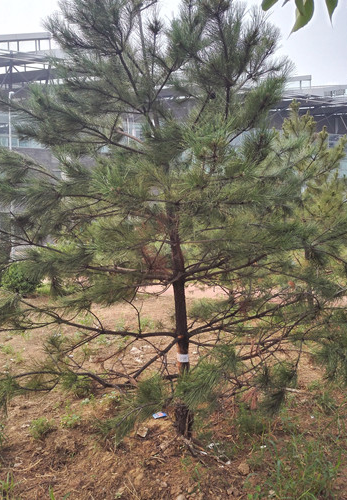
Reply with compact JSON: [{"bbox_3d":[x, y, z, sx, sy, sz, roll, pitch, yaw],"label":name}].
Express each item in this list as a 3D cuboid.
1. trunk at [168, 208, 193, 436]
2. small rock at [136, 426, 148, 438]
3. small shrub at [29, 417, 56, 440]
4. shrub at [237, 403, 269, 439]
[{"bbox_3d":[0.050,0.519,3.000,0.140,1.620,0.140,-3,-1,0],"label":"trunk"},{"bbox_3d":[-0.218,1.285,2.950,0.085,0.060,0.075,-1,-1,0],"label":"small rock"},{"bbox_3d":[-1.000,1.363,3.200,0.210,0.150,0.190,-1,-1,0],"label":"small shrub"},{"bbox_3d":[0.594,1.289,3.150,0.240,0.220,0.220,-1,-1,0],"label":"shrub"}]

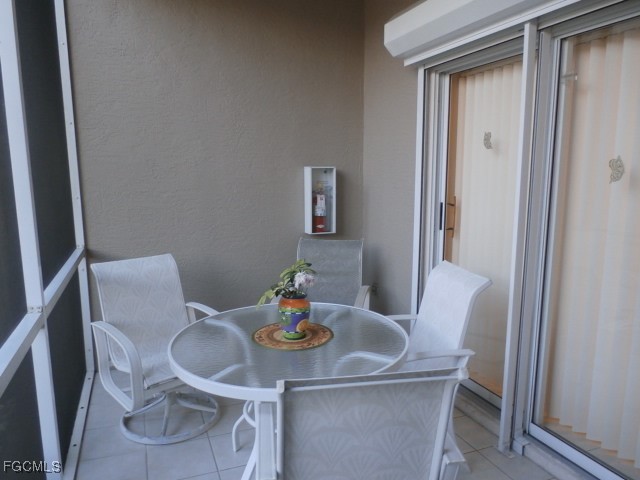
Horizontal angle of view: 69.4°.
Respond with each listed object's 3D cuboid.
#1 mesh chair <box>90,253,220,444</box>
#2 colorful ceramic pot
[{"bbox_3d":[-0.937,0.619,2.792,0.635,0.937,0.781,-8,11,-44],"label":"mesh chair"},{"bbox_3d":[-0.118,0.357,2.124,0.148,0.190,0.148,-1,8,-3],"label":"colorful ceramic pot"}]

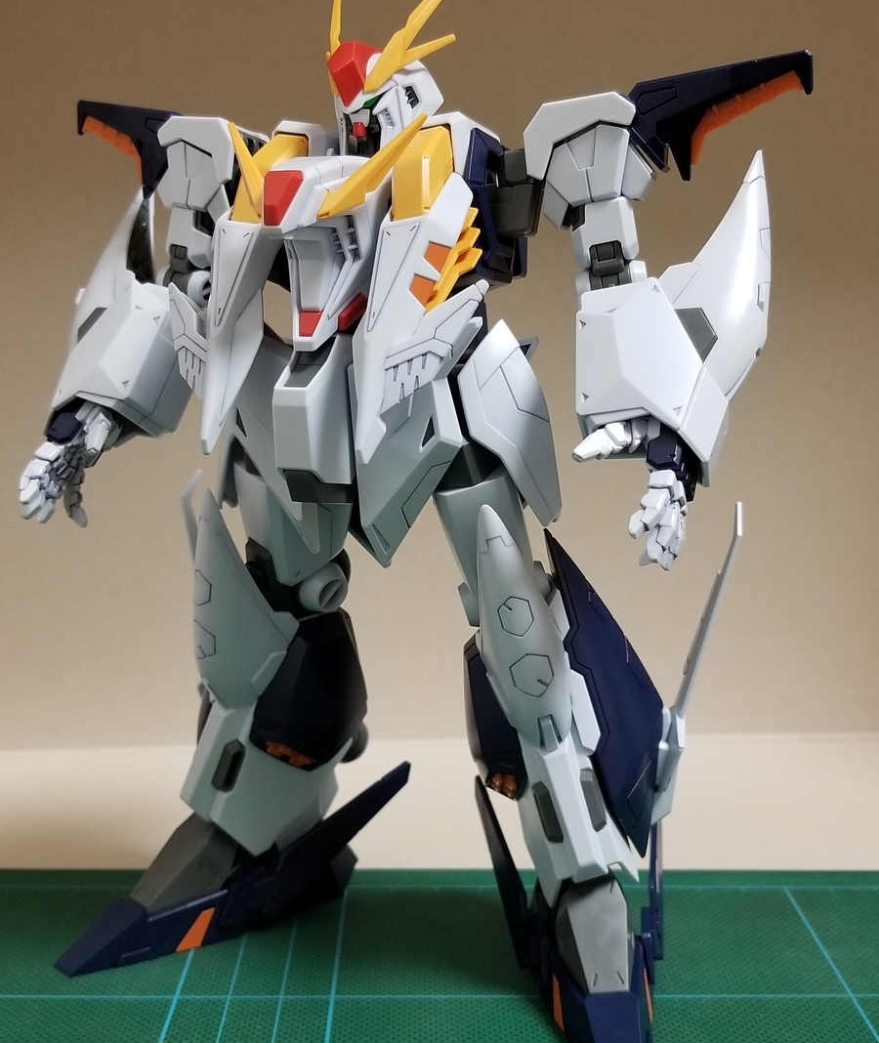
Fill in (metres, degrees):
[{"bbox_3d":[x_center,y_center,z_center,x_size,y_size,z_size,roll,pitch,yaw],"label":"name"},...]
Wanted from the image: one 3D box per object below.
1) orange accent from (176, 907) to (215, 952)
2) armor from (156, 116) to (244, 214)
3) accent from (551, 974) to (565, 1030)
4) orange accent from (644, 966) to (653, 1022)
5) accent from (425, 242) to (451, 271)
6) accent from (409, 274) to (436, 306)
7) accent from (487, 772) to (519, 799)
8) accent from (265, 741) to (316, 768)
[{"bbox_3d":[-0.049,0.083,0.178,0.008,0.008,0.002,-4,16,-19],"label":"orange accent"},{"bbox_3d":[-0.038,-0.060,0.149,0.015,0.017,0.013,7,16,20],"label":"armor"},{"bbox_3d":[0.022,0.089,0.163,0.001,0.008,0.006,-6,17,-23],"label":"accent"},{"bbox_3d":[0.039,0.088,0.164,0.001,0.008,0.006,7,16,20],"label":"orange accent"},{"bbox_3d":[0.000,-0.035,0.118,0.002,0.004,0.005,14,20,39],"label":"accent"},{"bbox_3d":[-0.002,-0.031,0.117,0.002,0.004,0.005,14,20,39],"label":"accent"},{"bbox_3d":[0.012,0.050,0.167,0.005,0.004,0.006,4,16,10],"label":"accent"},{"bbox_3d":[-0.029,0.045,0.171,0.009,0.005,0.005,-3,16,-16],"label":"accent"}]

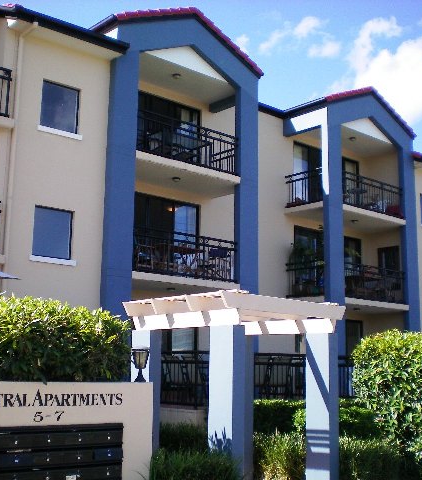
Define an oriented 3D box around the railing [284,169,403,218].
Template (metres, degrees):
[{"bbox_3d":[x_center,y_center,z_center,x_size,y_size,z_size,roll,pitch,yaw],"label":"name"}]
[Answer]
[{"bbox_3d":[4.307,-1.231,22.539,3.675,1.058,2.107,9,-13,-41],"label":"railing"}]

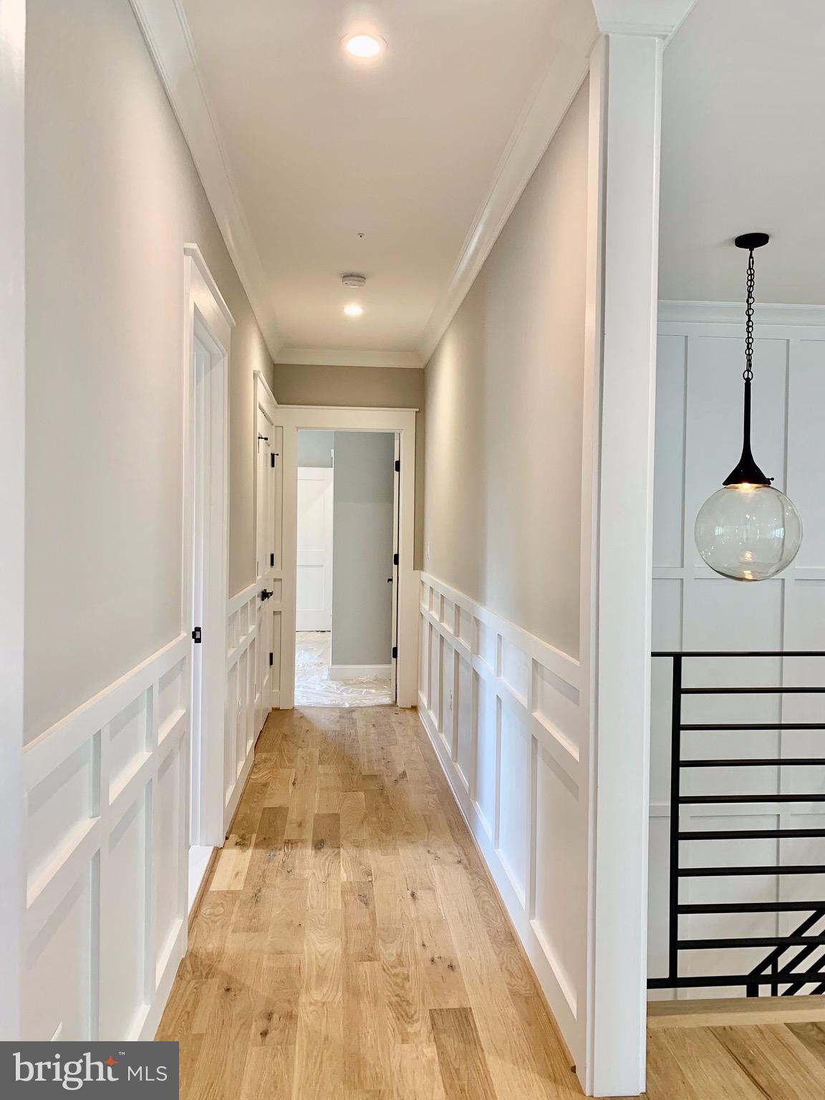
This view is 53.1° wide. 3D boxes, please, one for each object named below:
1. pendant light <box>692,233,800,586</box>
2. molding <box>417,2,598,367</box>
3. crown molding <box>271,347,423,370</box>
[{"bbox_3d":[1.530,-0.630,3.757,0.450,1.543,0.450,0,2,-5],"label":"pendant light"},{"bbox_3d":[0.243,-1.366,4.123,0.085,0.111,4.406,0,2,-5],"label":"molding"},{"bbox_3d":[-0.470,-1.432,6.232,1.129,0.107,0.090,0,2,-5],"label":"crown molding"}]

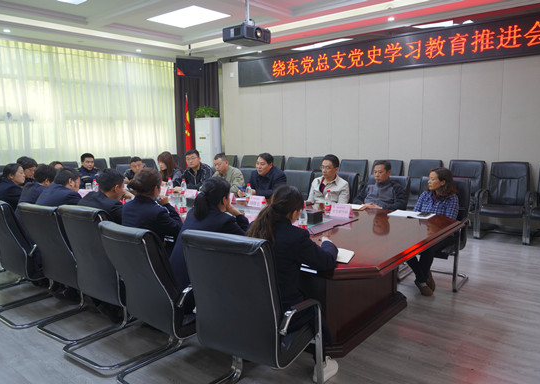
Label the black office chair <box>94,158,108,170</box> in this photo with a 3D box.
[{"bbox_3d":[-3.122,-0.029,8.062,0.650,1.050,0.600,5,10,39],"label":"black office chair"}]

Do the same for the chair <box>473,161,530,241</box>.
[{"bbox_3d":[3.292,0.115,6.052,0.600,1.060,0.660,5,10,39],"label":"chair"}]

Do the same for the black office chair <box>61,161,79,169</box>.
[{"bbox_3d":[-3.742,-0.054,8.175,0.630,1.000,0.570,6,11,40],"label":"black office chair"}]

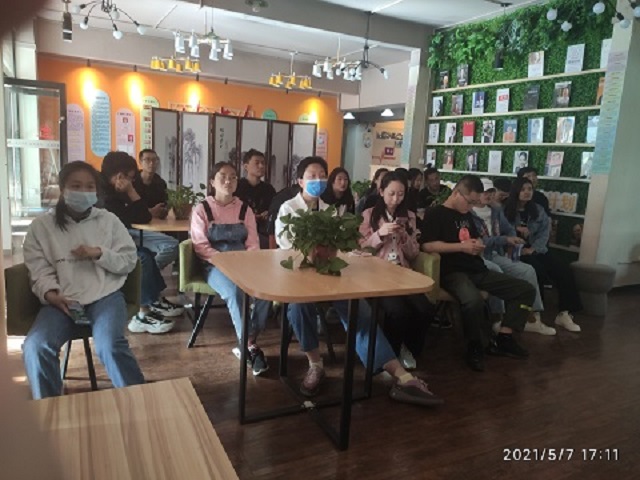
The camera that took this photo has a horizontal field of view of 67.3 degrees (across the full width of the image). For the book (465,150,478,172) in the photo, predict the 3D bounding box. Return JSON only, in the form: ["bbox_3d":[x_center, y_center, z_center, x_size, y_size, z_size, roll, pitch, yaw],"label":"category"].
[{"bbox_3d":[2.055,-1.052,6.474,0.022,0.267,0.193,-2,11,-30],"label":"book"}]

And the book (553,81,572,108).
[{"bbox_3d":[2.694,-1.605,5.330,0.022,0.279,0.199,-2,11,-30],"label":"book"}]

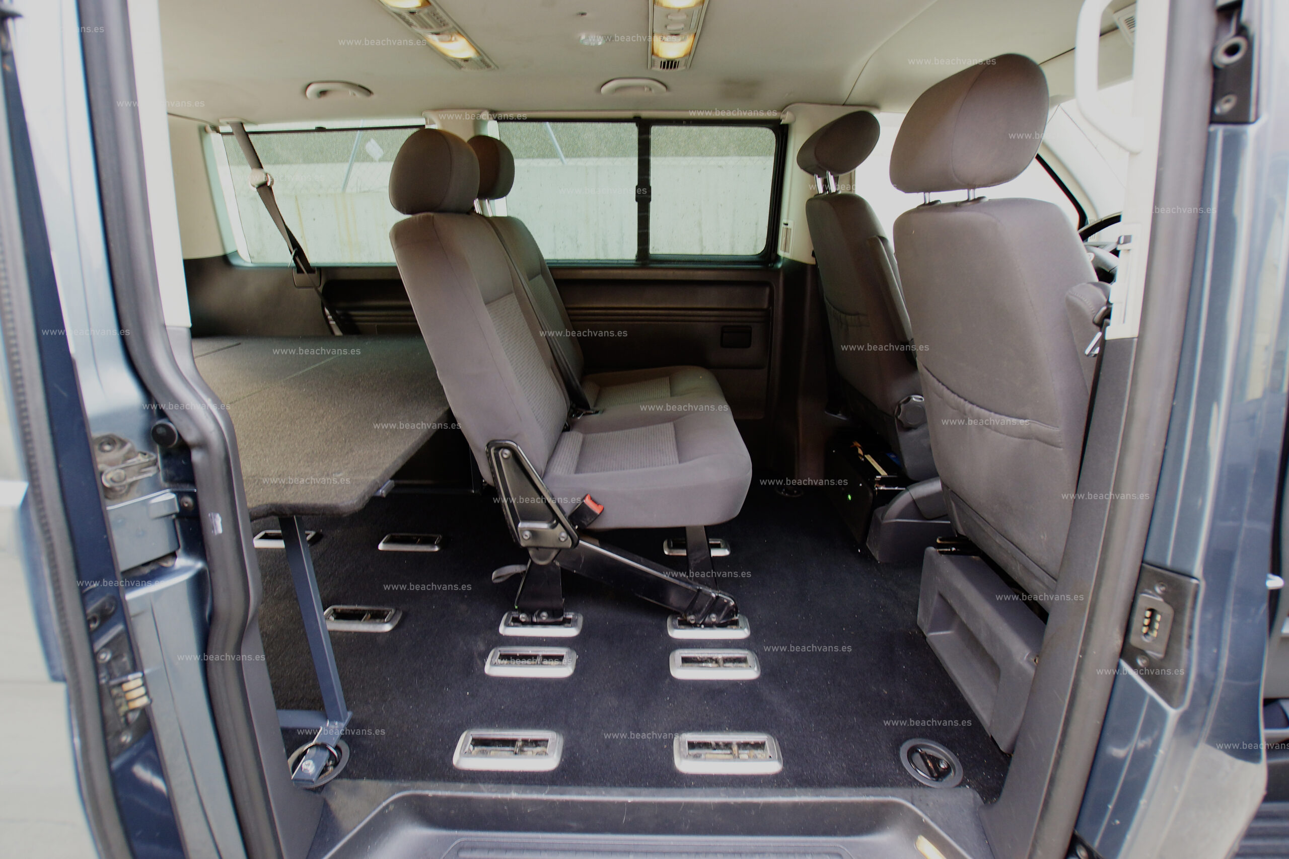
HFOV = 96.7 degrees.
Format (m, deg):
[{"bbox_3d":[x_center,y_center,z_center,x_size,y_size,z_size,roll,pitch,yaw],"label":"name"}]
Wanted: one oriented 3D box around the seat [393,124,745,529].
[{"bbox_3d":[-0.145,-0.251,1.392,0.780,0.849,0.500,1,20,0],"label":"seat"}]

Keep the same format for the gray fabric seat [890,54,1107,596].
[{"bbox_3d":[0.895,-0.130,1.108,0.862,1.000,0.520,1,20,0],"label":"gray fabric seat"}]

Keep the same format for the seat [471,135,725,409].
[{"bbox_3d":[-0.148,-0.450,1.854,0.780,0.890,0.495,1,20,0],"label":"seat"}]

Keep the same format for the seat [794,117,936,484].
[{"bbox_3d":[0.897,-0.416,1.786,0.862,1.005,0.520,1,20,0],"label":"seat"}]

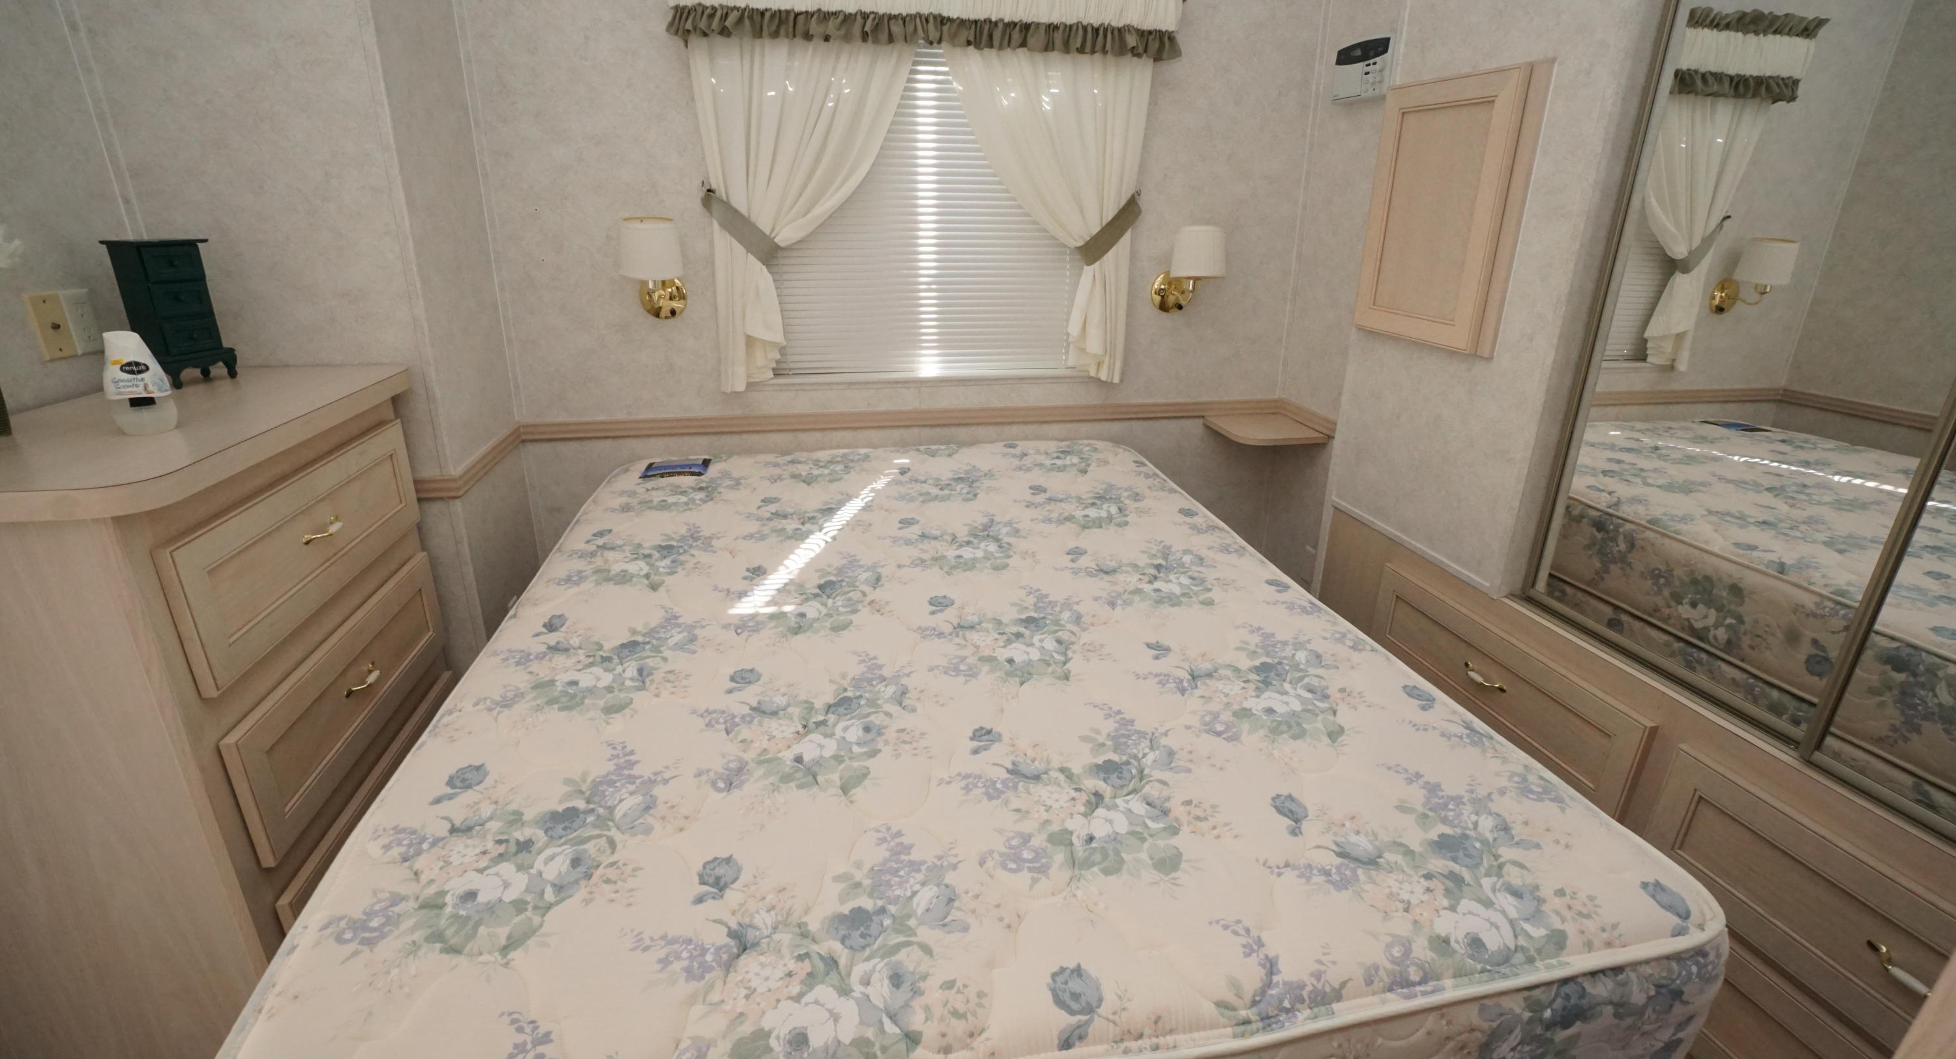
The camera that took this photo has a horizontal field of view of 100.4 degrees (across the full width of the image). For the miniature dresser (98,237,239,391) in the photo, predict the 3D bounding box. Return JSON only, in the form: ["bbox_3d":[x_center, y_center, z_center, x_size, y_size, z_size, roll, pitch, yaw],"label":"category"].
[{"bbox_3d":[-1.490,-0.399,1.512,0.082,0.250,0.122,2,19,4],"label":"miniature dresser"}]

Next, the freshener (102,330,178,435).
[{"bbox_3d":[-1.311,-0.230,1.267,0.073,0.148,0.080,18,27,41],"label":"freshener"}]

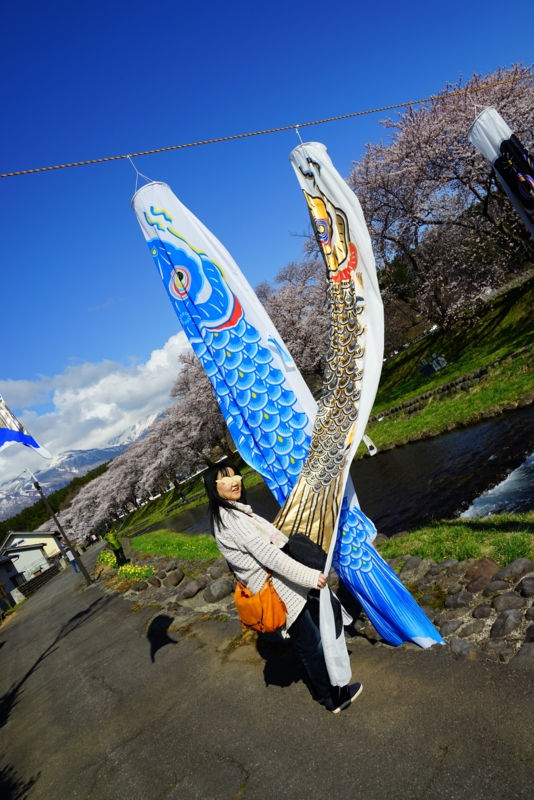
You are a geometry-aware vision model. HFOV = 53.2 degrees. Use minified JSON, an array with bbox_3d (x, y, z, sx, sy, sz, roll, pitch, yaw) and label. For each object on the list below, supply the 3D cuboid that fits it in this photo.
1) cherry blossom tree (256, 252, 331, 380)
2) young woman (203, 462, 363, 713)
[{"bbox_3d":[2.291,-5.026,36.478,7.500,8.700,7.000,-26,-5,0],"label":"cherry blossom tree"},{"bbox_3d":[0.110,1.079,3.221,0.520,1.580,0.480,-25,-5,-10],"label":"young woman"}]

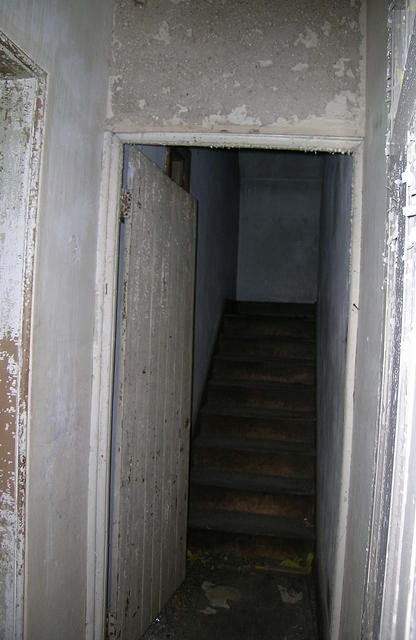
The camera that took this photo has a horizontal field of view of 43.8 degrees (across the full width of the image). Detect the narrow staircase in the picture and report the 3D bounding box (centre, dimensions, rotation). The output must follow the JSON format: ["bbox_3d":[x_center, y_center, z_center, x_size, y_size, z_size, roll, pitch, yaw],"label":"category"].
[{"bbox_3d":[0.405,0.667,4.011,0.827,1.470,2.050,2,1,10],"label":"narrow staircase"}]

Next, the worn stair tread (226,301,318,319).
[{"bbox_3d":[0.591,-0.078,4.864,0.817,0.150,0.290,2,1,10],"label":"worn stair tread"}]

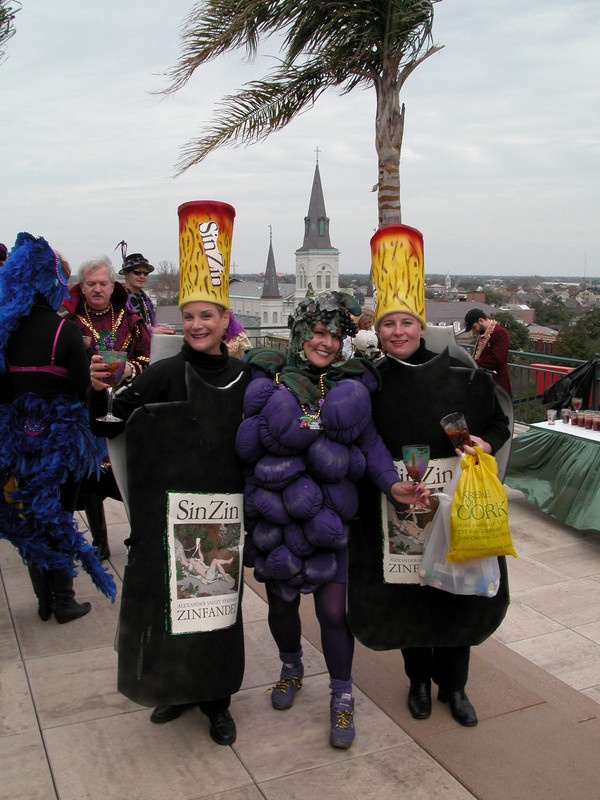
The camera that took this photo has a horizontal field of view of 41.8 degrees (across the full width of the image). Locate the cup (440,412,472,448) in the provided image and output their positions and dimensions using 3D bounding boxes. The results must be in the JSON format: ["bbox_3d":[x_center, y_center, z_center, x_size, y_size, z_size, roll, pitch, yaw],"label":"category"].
[{"bbox_3d":[0.537,0.112,2.650,0.085,0.125,0.085,-18,12,4],"label":"cup"}]

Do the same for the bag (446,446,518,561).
[{"bbox_3d":[0.625,0.354,2.688,0.220,0.380,0.090,-2,9,3],"label":"bag"}]

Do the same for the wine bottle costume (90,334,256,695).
[{"bbox_3d":[-0.455,0.412,2.829,0.510,1.220,0.420,-4,10,-25],"label":"wine bottle costume"}]

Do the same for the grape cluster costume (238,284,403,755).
[{"bbox_3d":[0.070,0.428,2.893,0.580,1.650,0.500,0,9,2],"label":"grape cluster costume"}]

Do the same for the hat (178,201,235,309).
[{"bbox_3d":[-0.328,-0.506,2.745,0.200,0.360,0.200,-1,9,-15],"label":"hat"}]

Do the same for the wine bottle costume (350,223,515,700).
[{"bbox_3d":[0.495,0.264,2.998,0.590,1.800,0.430,2,9,10],"label":"wine bottle costume"}]

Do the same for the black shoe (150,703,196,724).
[{"bbox_3d":[-0.455,1.179,3.103,0.260,0.100,0.100,-7,12,-38],"label":"black shoe"}]

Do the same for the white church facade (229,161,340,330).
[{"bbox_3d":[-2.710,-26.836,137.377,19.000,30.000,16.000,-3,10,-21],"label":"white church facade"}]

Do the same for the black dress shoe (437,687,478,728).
[{"bbox_3d":[0.622,1.173,3.107,0.095,0.110,0.250,-3,9,-16],"label":"black dress shoe"}]

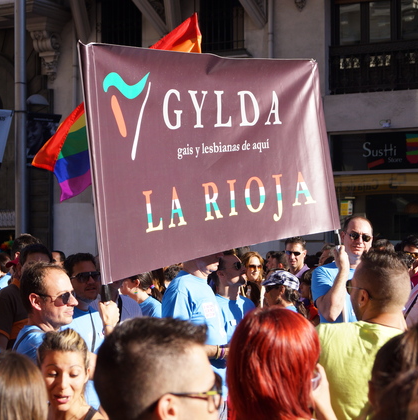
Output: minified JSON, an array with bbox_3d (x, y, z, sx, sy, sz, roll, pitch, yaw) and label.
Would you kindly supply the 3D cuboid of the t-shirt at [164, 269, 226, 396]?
[{"bbox_3d":[-0.074,0.738,6.950,0.340,0.740,0.520,-1,-2,29],"label":"t-shirt"}]

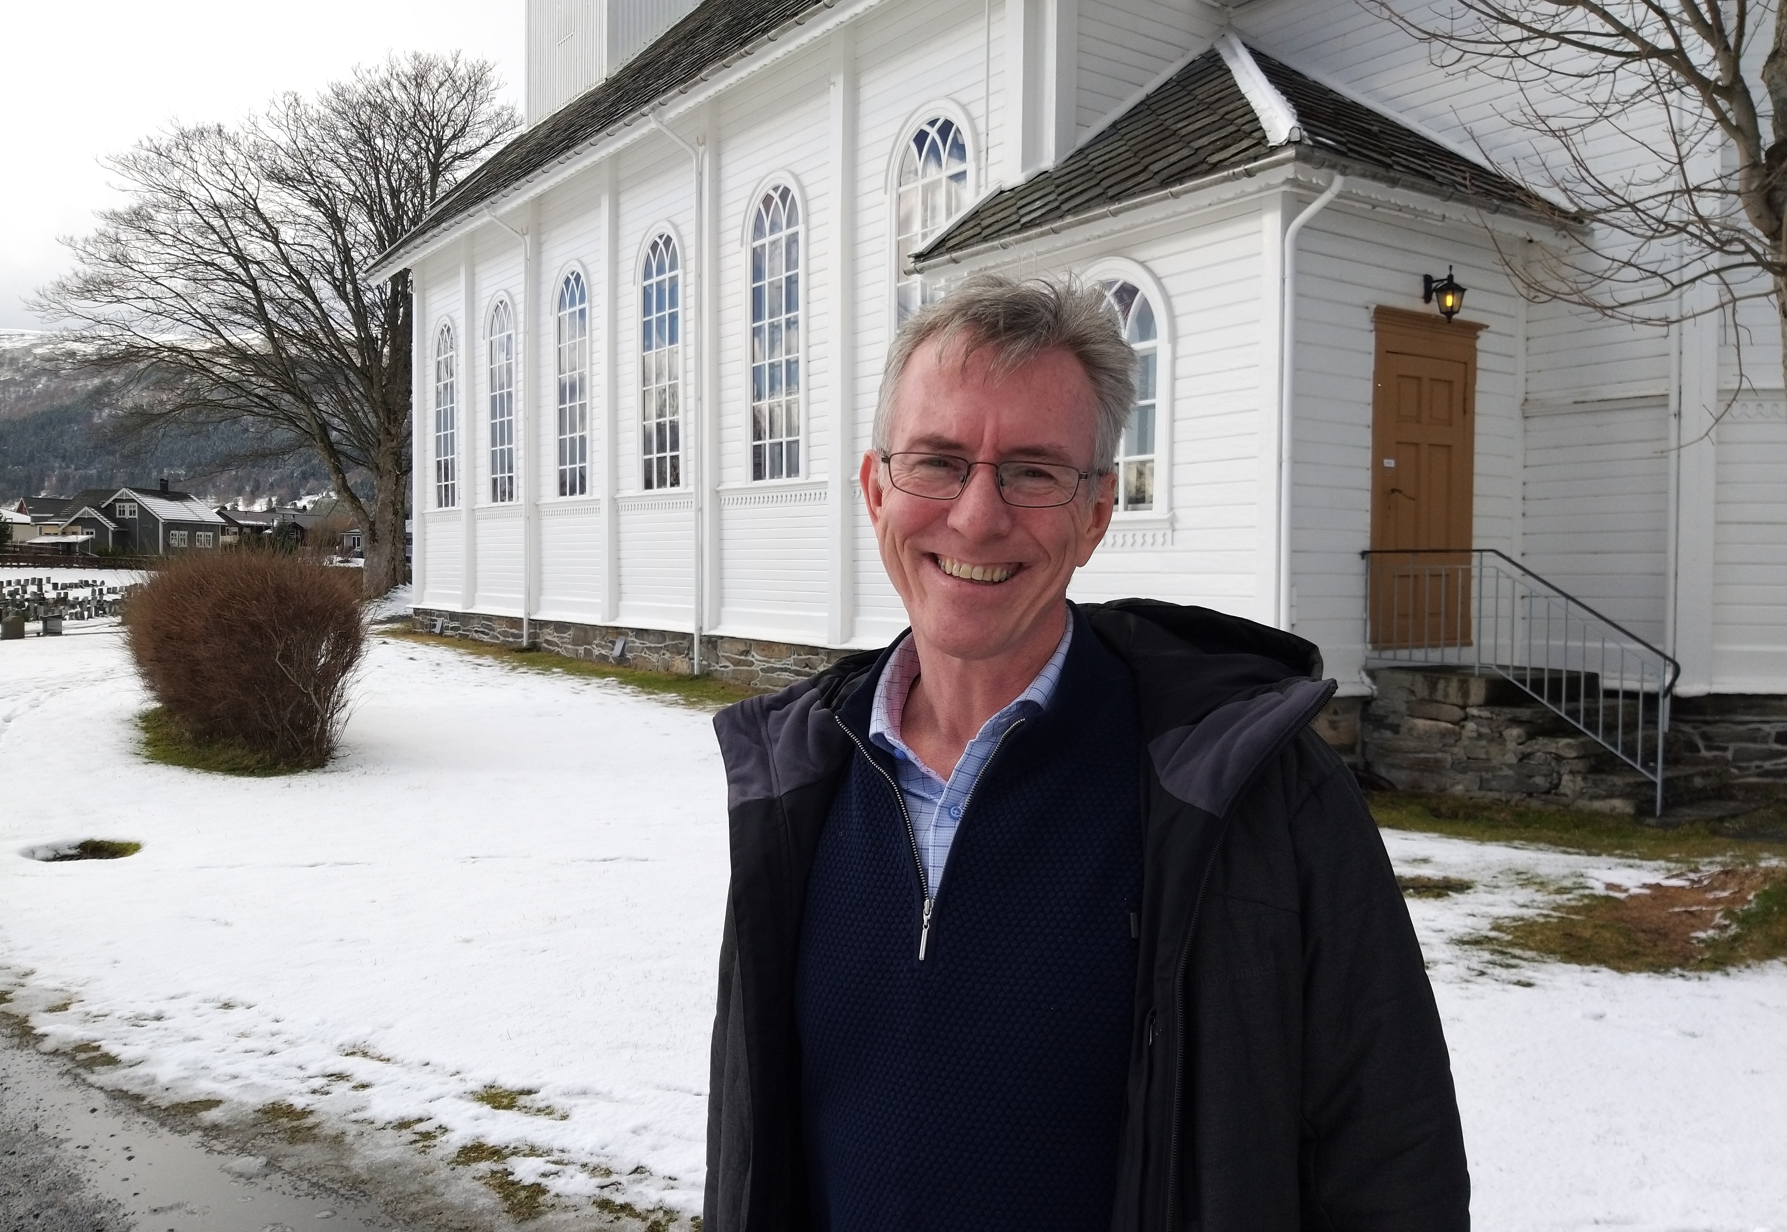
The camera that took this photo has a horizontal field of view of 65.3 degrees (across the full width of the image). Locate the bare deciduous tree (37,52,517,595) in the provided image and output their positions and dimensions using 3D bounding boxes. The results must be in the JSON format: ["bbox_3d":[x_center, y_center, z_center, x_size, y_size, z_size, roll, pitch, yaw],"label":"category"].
[{"bbox_3d":[-18.455,-9.023,43.000,15.800,16.800,14.000,0,2,0],"label":"bare deciduous tree"}]

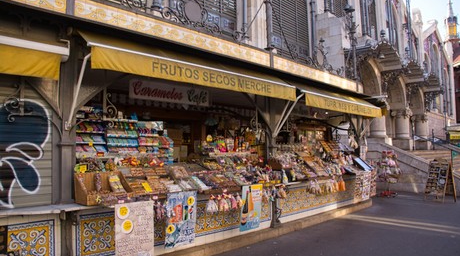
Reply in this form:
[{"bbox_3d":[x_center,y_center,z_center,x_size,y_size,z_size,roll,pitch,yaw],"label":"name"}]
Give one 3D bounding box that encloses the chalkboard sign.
[{"bbox_3d":[6.363,1.594,10.405,0.450,1.250,0.680,0,-4,-12],"label":"chalkboard sign"}]

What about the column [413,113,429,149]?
[{"bbox_3d":[10.157,0.233,18.264,0.770,1.970,0.770,3,-6,-45],"label":"column"}]

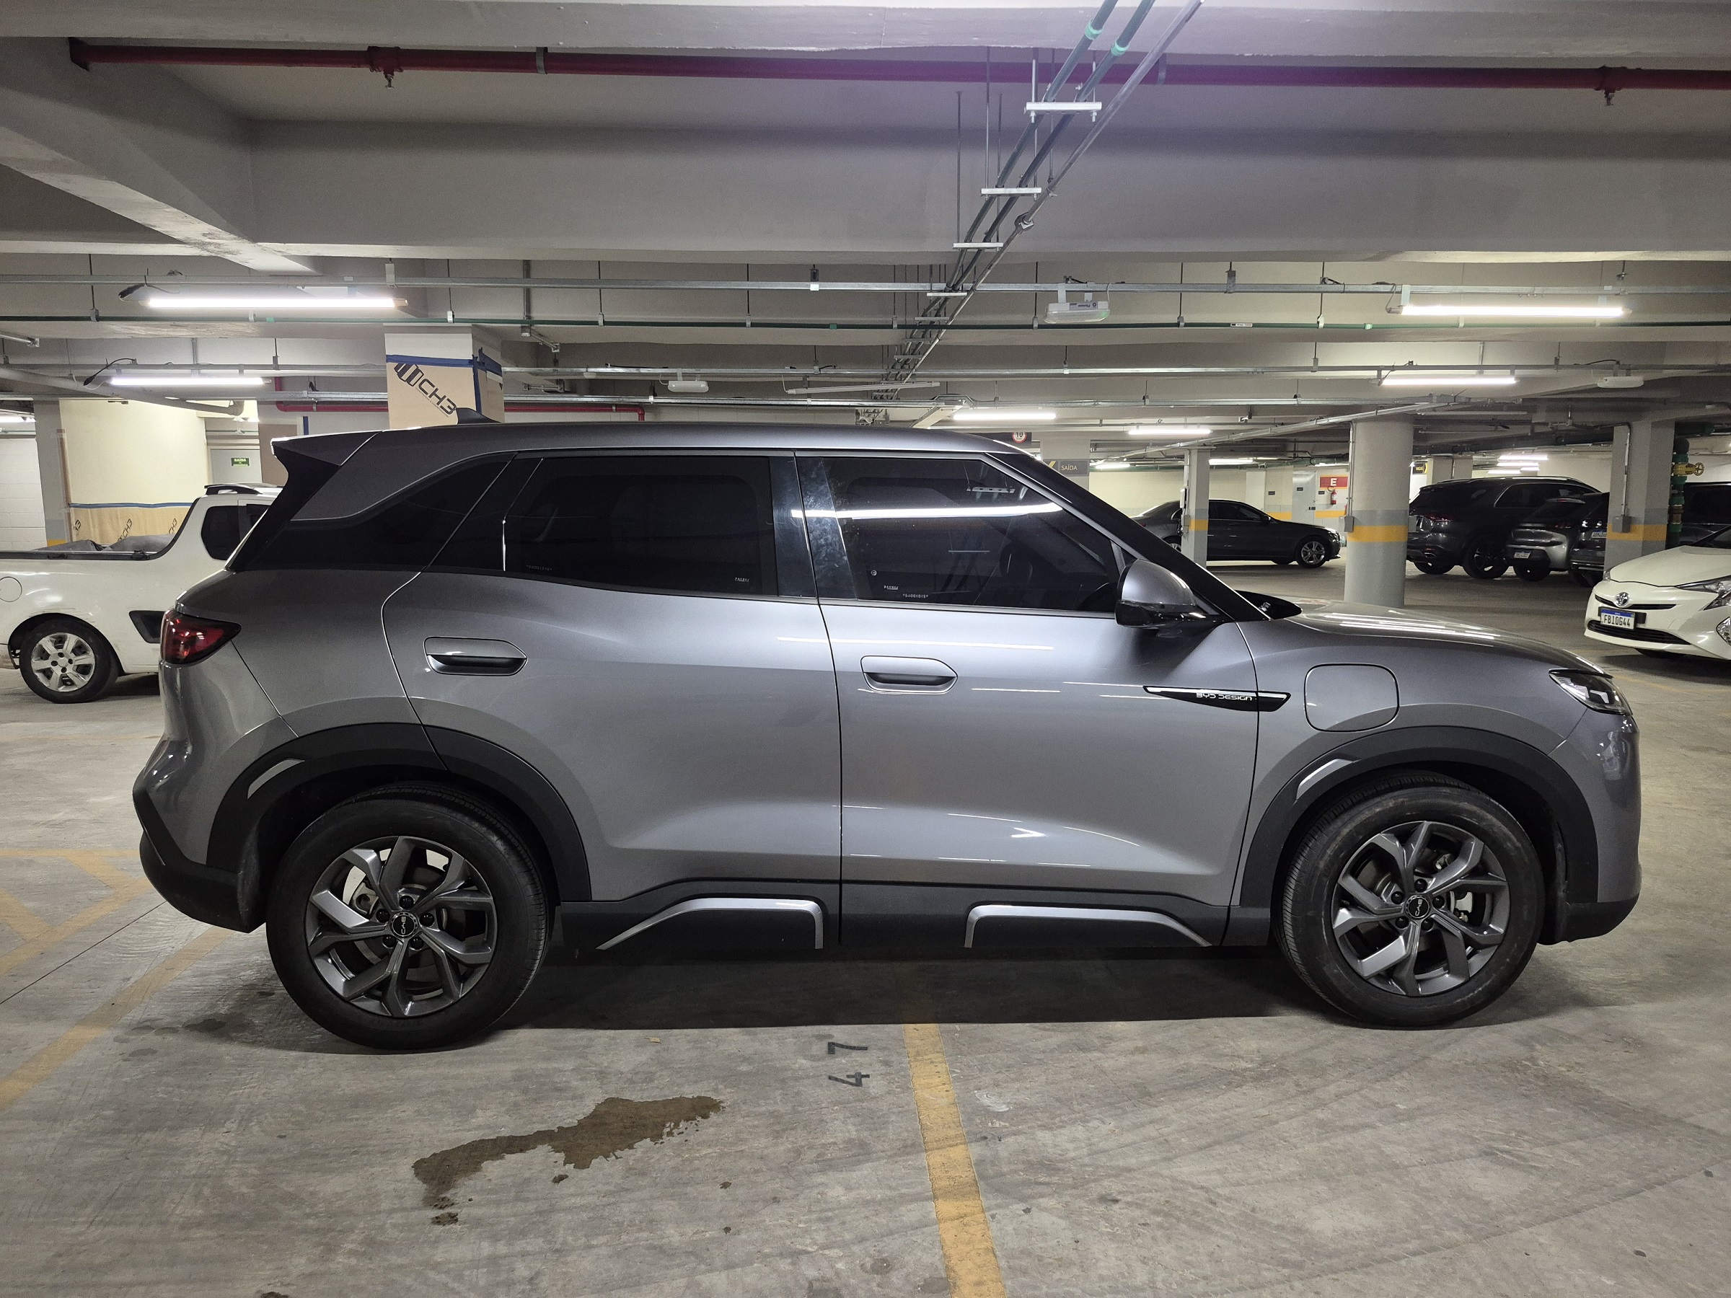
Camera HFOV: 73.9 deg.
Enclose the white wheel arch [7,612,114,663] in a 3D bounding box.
[{"bbox_3d":[-5.803,-0.091,8.322,0.740,0.370,0.120,-1,7,-4],"label":"white wheel arch"}]

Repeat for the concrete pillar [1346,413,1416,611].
[{"bbox_3d":[6.729,-1.748,15.011,0.700,2.420,0.700,-1,7,-4],"label":"concrete pillar"}]

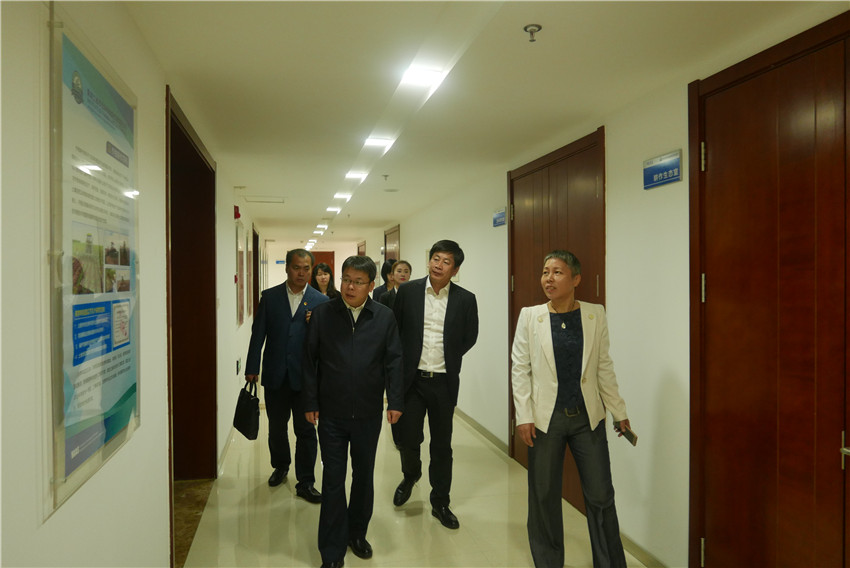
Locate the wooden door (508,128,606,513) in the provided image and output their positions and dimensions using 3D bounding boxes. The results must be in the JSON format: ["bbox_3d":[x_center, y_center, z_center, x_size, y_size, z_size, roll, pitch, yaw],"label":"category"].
[{"bbox_3d":[0.915,0.268,4.078,0.100,2.400,1.503,0,0,-14],"label":"wooden door"}]

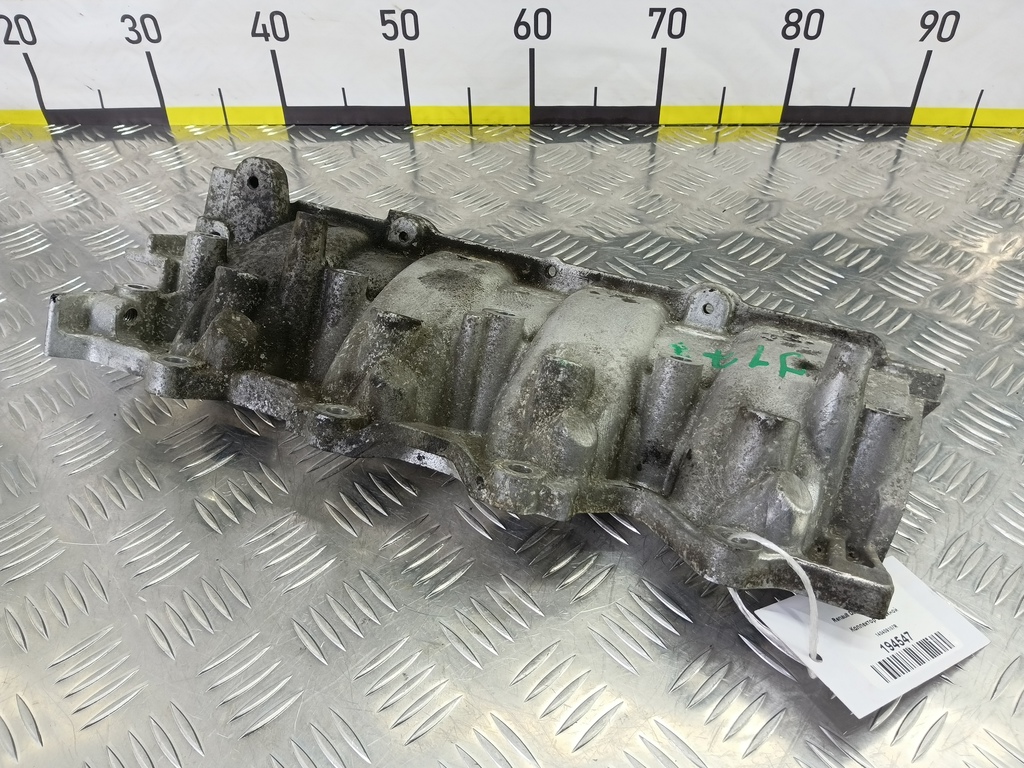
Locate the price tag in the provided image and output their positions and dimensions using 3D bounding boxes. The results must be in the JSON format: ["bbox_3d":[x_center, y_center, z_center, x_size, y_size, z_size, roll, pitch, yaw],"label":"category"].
[{"bbox_3d":[0.140,0.092,0.260,0.089,0.003,0.047,-7,37,-31],"label":"price tag"}]

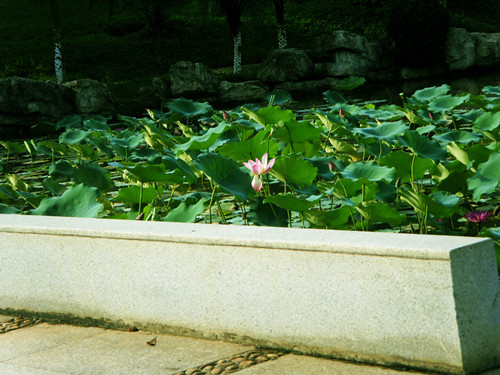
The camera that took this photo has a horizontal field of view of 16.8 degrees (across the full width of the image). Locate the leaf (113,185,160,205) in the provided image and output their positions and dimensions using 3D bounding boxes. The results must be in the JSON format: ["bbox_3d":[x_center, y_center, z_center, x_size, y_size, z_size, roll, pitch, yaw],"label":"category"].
[{"bbox_3d":[-0.854,0.053,12.716,0.354,0.120,0.265,-7,7,0],"label":"leaf"}]

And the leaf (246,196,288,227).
[{"bbox_3d":[0.108,0.148,10.400,0.277,0.055,0.264,-2,33,0],"label":"leaf"}]

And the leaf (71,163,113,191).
[{"bbox_3d":[-1.137,-0.072,12.200,0.318,0.175,0.280,-8,8,-5],"label":"leaf"}]

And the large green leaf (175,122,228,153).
[{"bbox_3d":[-0.344,-0.348,12.000,0.383,0.180,0.360,-7,7,-1],"label":"large green leaf"}]

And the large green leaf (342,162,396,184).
[{"bbox_3d":[0.742,-0.087,10.500,0.334,0.067,0.317,-2,16,0],"label":"large green leaf"}]

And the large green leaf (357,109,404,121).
[{"bbox_3d":[1.210,-0.677,15.674,0.436,0.064,0.414,-7,7,0],"label":"large green leaf"}]

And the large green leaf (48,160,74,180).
[{"bbox_3d":[-1.428,-0.129,12.800,0.197,0.125,0.200,-8,8,-6],"label":"large green leaf"}]

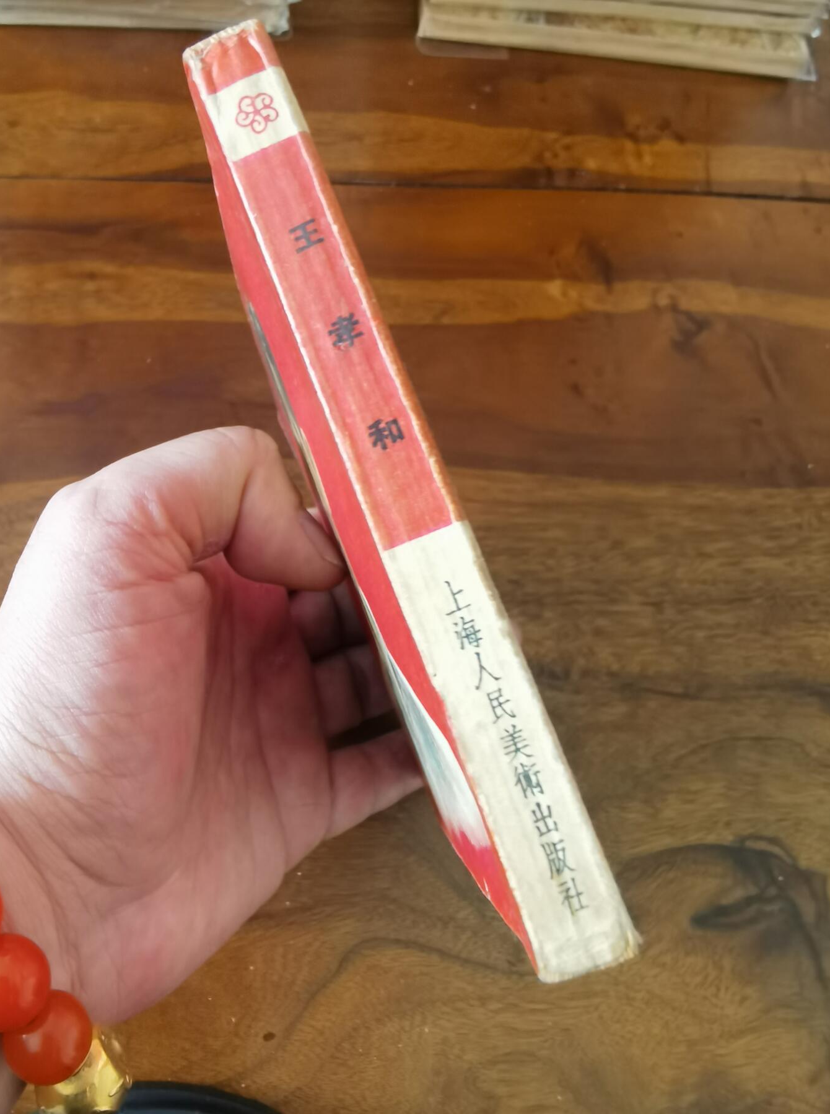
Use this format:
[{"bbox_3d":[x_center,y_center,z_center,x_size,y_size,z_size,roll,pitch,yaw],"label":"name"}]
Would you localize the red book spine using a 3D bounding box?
[{"bbox_3d":[-0.006,0.001,0.153,0.011,0.128,0.105,-21,82,-6],"label":"red book spine"}]

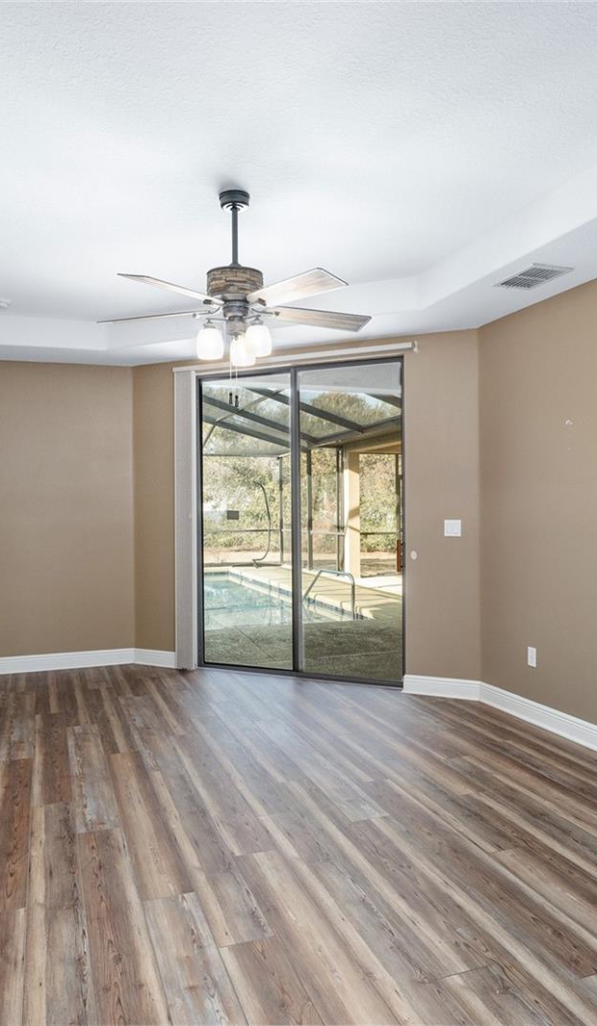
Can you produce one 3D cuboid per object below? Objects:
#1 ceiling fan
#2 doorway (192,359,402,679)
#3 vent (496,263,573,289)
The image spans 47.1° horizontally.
[{"bbox_3d":[-0.285,-1.076,3.072,1.270,0.770,1.260,-1,0,0],"label":"ceiling fan"},{"bbox_3d":[-0.032,0.075,5.285,1.770,2.400,0.100,0,0,24],"label":"doorway"},{"bbox_3d":[1.224,-1.232,3.586,0.236,0.020,0.338,-1,0,-21],"label":"vent"}]

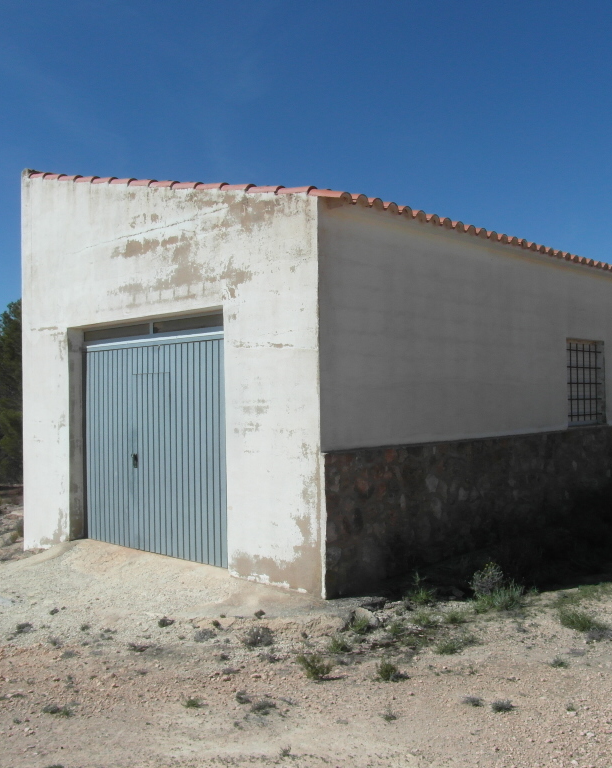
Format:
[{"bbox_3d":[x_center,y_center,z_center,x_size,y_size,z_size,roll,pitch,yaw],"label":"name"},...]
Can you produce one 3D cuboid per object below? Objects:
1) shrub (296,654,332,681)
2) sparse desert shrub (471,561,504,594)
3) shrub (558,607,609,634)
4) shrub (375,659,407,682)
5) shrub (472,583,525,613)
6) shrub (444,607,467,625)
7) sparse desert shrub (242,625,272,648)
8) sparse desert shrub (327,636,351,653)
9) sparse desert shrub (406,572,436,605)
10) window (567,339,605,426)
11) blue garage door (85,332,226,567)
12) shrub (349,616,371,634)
[{"bbox_3d":[0.048,1.603,4.064,0.206,0.131,0.183,-1,-1,0],"label":"shrub"},{"bbox_3d":[1.418,1.523,5.555,0.263,0.284,0.236,-1,-1,14],"label":"sparse desert shrub"},{"bbox_3d":[1.855,1.566,4.767,0.349,0.139,0.275,-1,-1,0],"label":"shrub"},{"bbox_3d":[0.471,1.602,3.985,0.161,0.100,0.145,-1,-1,6],"label":"shrub"},{"bbox_3d":[1.426,1.566,5.266,0.379,0.189,0.284,-1,-1,15],"label":"shrub"},{"bbox_3d":[1.044,1.607,4.961,0.152,0.105,0.137,-1,-1,12],"label":"shrub"},{"bbox_3d":[-0.320,1.615,4.576,0.206,0.127,0.183,-1,-1,0],"label":"sparse desert shrub"},{"bbox_3d":[0.204,1.634,4.477,0.151,0.075,0.135,-1,-1,0],"label":"sparse desert shrub"},{"bbox_3d":[0.879,1.559,5.461,0.243,0.219,0.219,-1,-1,9],"label":"sparse desert shrub"},{"bbox_3d":[3.369,-0.009,8.660,1.046,1.036,0.140,0,-1,-44],"label":"window"},{"bbox_3d":[-1.591,0.646,7.453,0.070,2.239,2.749,0,-1,-45],"label":"blue garage door"},{"bbox_3d":[0.361,1.617,4.802,0.149,0.114,0.133,-1,-1,0],"label":"shrub"}]

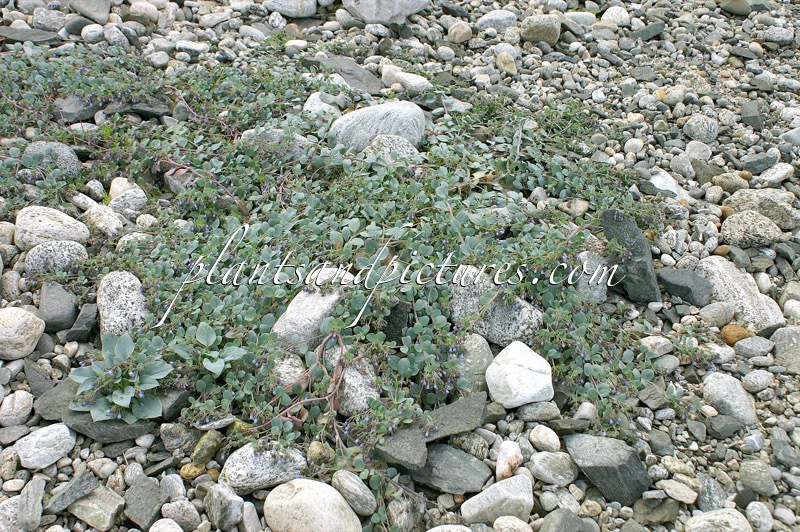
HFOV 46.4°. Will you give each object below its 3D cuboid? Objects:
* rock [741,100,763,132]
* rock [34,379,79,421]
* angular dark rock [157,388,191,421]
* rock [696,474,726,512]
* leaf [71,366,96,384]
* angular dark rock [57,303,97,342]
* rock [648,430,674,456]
[{"bbox_3d":[0.918,-0.391,2.429,0.052,0.043,0.070,18,42,22],"label":"rock"},{"bbox_3d":[-0.599,0.234,1.639,0.076,0.022,0.080,9,39,12],"label":"rock"},{"bbox_3d":[-0.425,0.258,1.735,0.072,0.040,0.052,0,37,0],"label":"angular dark rock"},{"bbox_3d":[0.492,0.359,1.474,0.036,0.032,0.051,-16,41,-19],"label":"rock"},{"bbox_3d":[-0.645,0.223,1.900,0.050,0.012,0.037,-1,58,3],"label":"leaf"},{"bbox_3d":[-0.712,0.124,2.060,0.052,0.052,0.085,19,41,24],"label":"angular dark rock"},{"bbox_3d":[0.469,0.317,1.673,0.050,0.030,0.045,0,37,0],"label":"rock"}]

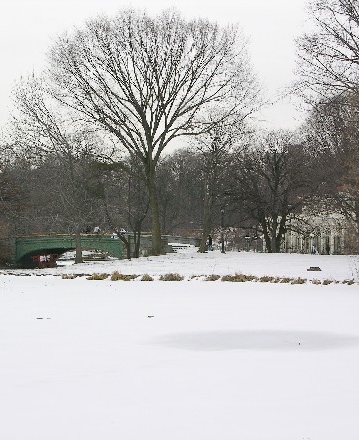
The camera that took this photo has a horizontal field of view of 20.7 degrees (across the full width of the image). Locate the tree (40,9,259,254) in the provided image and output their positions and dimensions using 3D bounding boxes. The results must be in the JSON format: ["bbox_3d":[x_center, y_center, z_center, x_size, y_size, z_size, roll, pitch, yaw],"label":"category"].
[{"bbox_3d":[-2.850,-8.250,94.000,20.500,23.500,19.500,0,-1,0],"label":"tree"}]

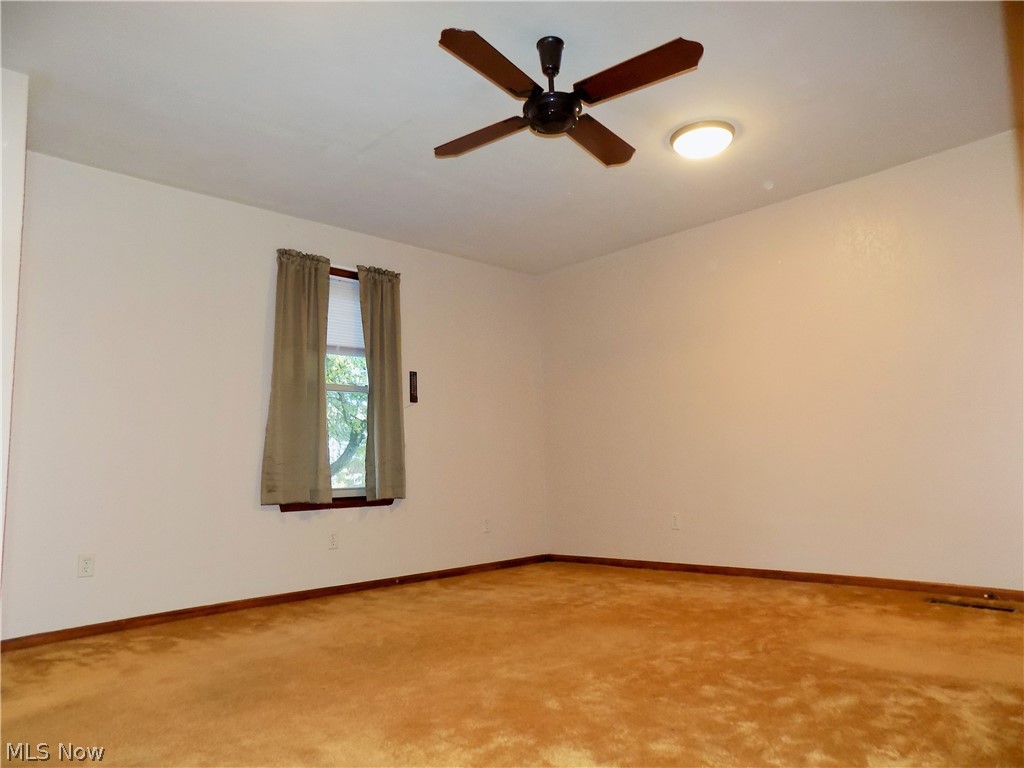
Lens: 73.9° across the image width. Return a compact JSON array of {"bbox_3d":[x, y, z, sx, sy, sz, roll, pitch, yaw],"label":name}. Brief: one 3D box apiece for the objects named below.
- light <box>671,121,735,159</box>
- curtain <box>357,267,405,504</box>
[{"bbox_3d":[0.993,-1.244,3.531,0.325,0.085,0.325,-2,-7,0],"label":"light"},{"bbox_3d":[-0.891,-0.012,4.659,0.370,1.591,0.090,5,-10,-44],"label":"curtain"}]

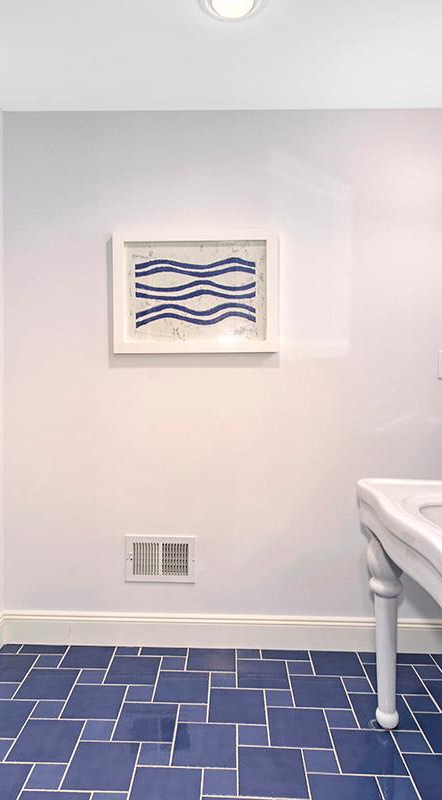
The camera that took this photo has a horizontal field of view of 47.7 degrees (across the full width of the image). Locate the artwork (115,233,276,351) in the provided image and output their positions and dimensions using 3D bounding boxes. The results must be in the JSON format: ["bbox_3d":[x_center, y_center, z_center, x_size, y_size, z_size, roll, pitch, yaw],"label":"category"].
[{"bbox_3d":[-0.103,-0.437,2.062,0.679,0.497,0.038,1,1,2],"label":"artwork"}]

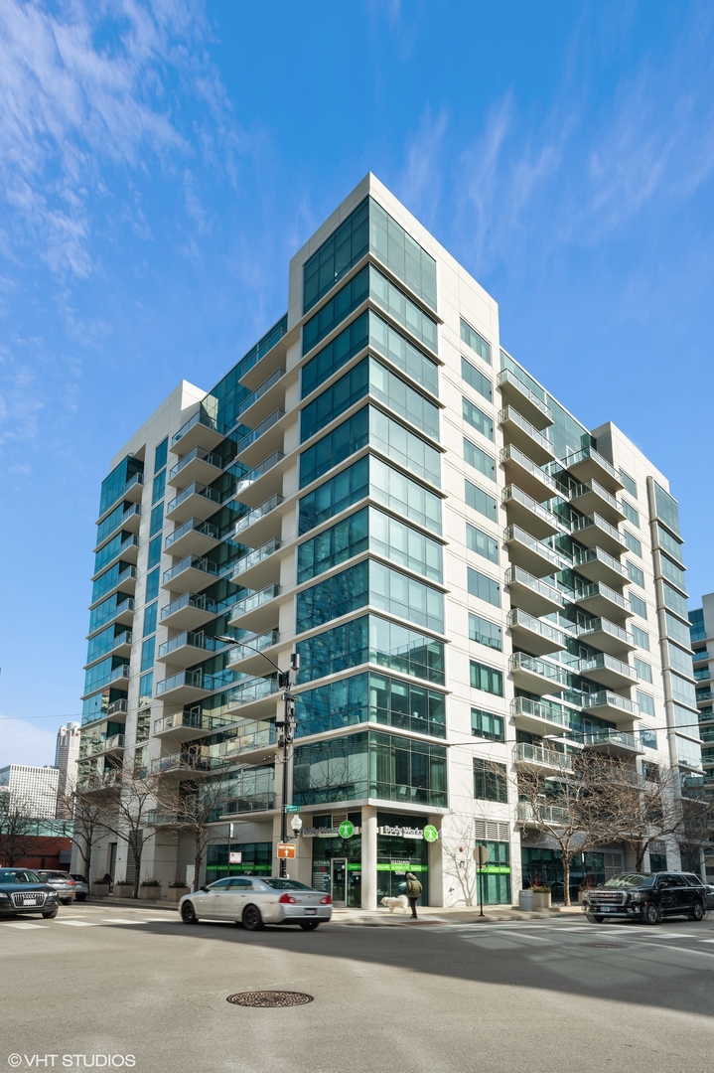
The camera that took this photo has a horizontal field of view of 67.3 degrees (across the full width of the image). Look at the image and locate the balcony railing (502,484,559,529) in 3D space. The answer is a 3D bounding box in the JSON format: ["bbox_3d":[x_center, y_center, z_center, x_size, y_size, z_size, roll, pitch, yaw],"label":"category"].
[{"bbox_3d":[13.549,-1.976,41.513,6.239,1.100,1.200,25,-38,-35],"label":"balcony railing"}]

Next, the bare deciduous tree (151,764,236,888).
[{"bbox_3d":[-9.200,16.700,30.400,4.700,7.300,4.500,1,-30,0],"label":"bare deciduous tree"}]

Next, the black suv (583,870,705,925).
[{"bbox_3d":[11.900,14.600,22.000,5.500,1.920,2.060,21,-36,-31],"label":"black suv"}]

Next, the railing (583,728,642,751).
[{"bbox_3d":[22.198,17.825,46.159,6.338,1.100,2.000,25,-38,-35],"label":"railing"}]

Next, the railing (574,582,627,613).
[{"bbox_3d":[22.440,6.022,48.371,6.341,1.100,2.000,25,-38,-35],"label":"railing"}]

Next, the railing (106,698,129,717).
[{"bbox_3d":[-21.460,15.592,48.251,0.900,1.100,2.730,26,-39,-37],"label":"railing"}]

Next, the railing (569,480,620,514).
[{"bbox_3d":[23.061,-3.421,51.617,5.900,1.150,2.200,15,-21,-41],"label":"railing"}]

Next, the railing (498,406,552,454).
[{"bbox_3d":[13.622,-8.117,42.754,6.089,1.100,1.200,25,-38,-35],"label":"railing"}]

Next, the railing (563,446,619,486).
[{"bbox_3d":[23.089,-6.489,52.403,5.900,1.150,2.400,15,-21,-41],"label":"railing"}]

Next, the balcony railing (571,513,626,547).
[{"bbox_3d":[22.538,-0.018,49.627,6.176,1.100,2.000,25,-38,-35],"label":"balcony railing"}]

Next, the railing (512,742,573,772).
[{"bbox_3d":[13.158,15.718,37.751,6.282,1.100,1.200,25,-38,-35],"label":"railing"}]

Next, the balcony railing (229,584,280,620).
[{"bbox_3d":[-6.927,4.807,37.404,1.400,1.150,5.000,15,-21,-41],"label":"balcony railing"}]

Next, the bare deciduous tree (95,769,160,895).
[{"bbox_3d":[-15.104,19.692,35.816,4.100,7.900,4.000,2,-16,-6],"label":"bare deciduous tree"}]

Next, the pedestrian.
[{"bbox_3d":[2.237,14.218,21.272,0.500,1.680,0.580,-9,-18,28],"label":"pedestrian"}]

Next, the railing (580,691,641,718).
[{"bbox_3d":[22.421,14.902,47.361,5.900,1.150,2.200,15,-21,-41],"label":"railing"}]

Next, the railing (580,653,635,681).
[{"bbox_3d":[22.201,11.888,47.022,6.193,1.100,2.000,25,-38,-35],"label":"railing"}]

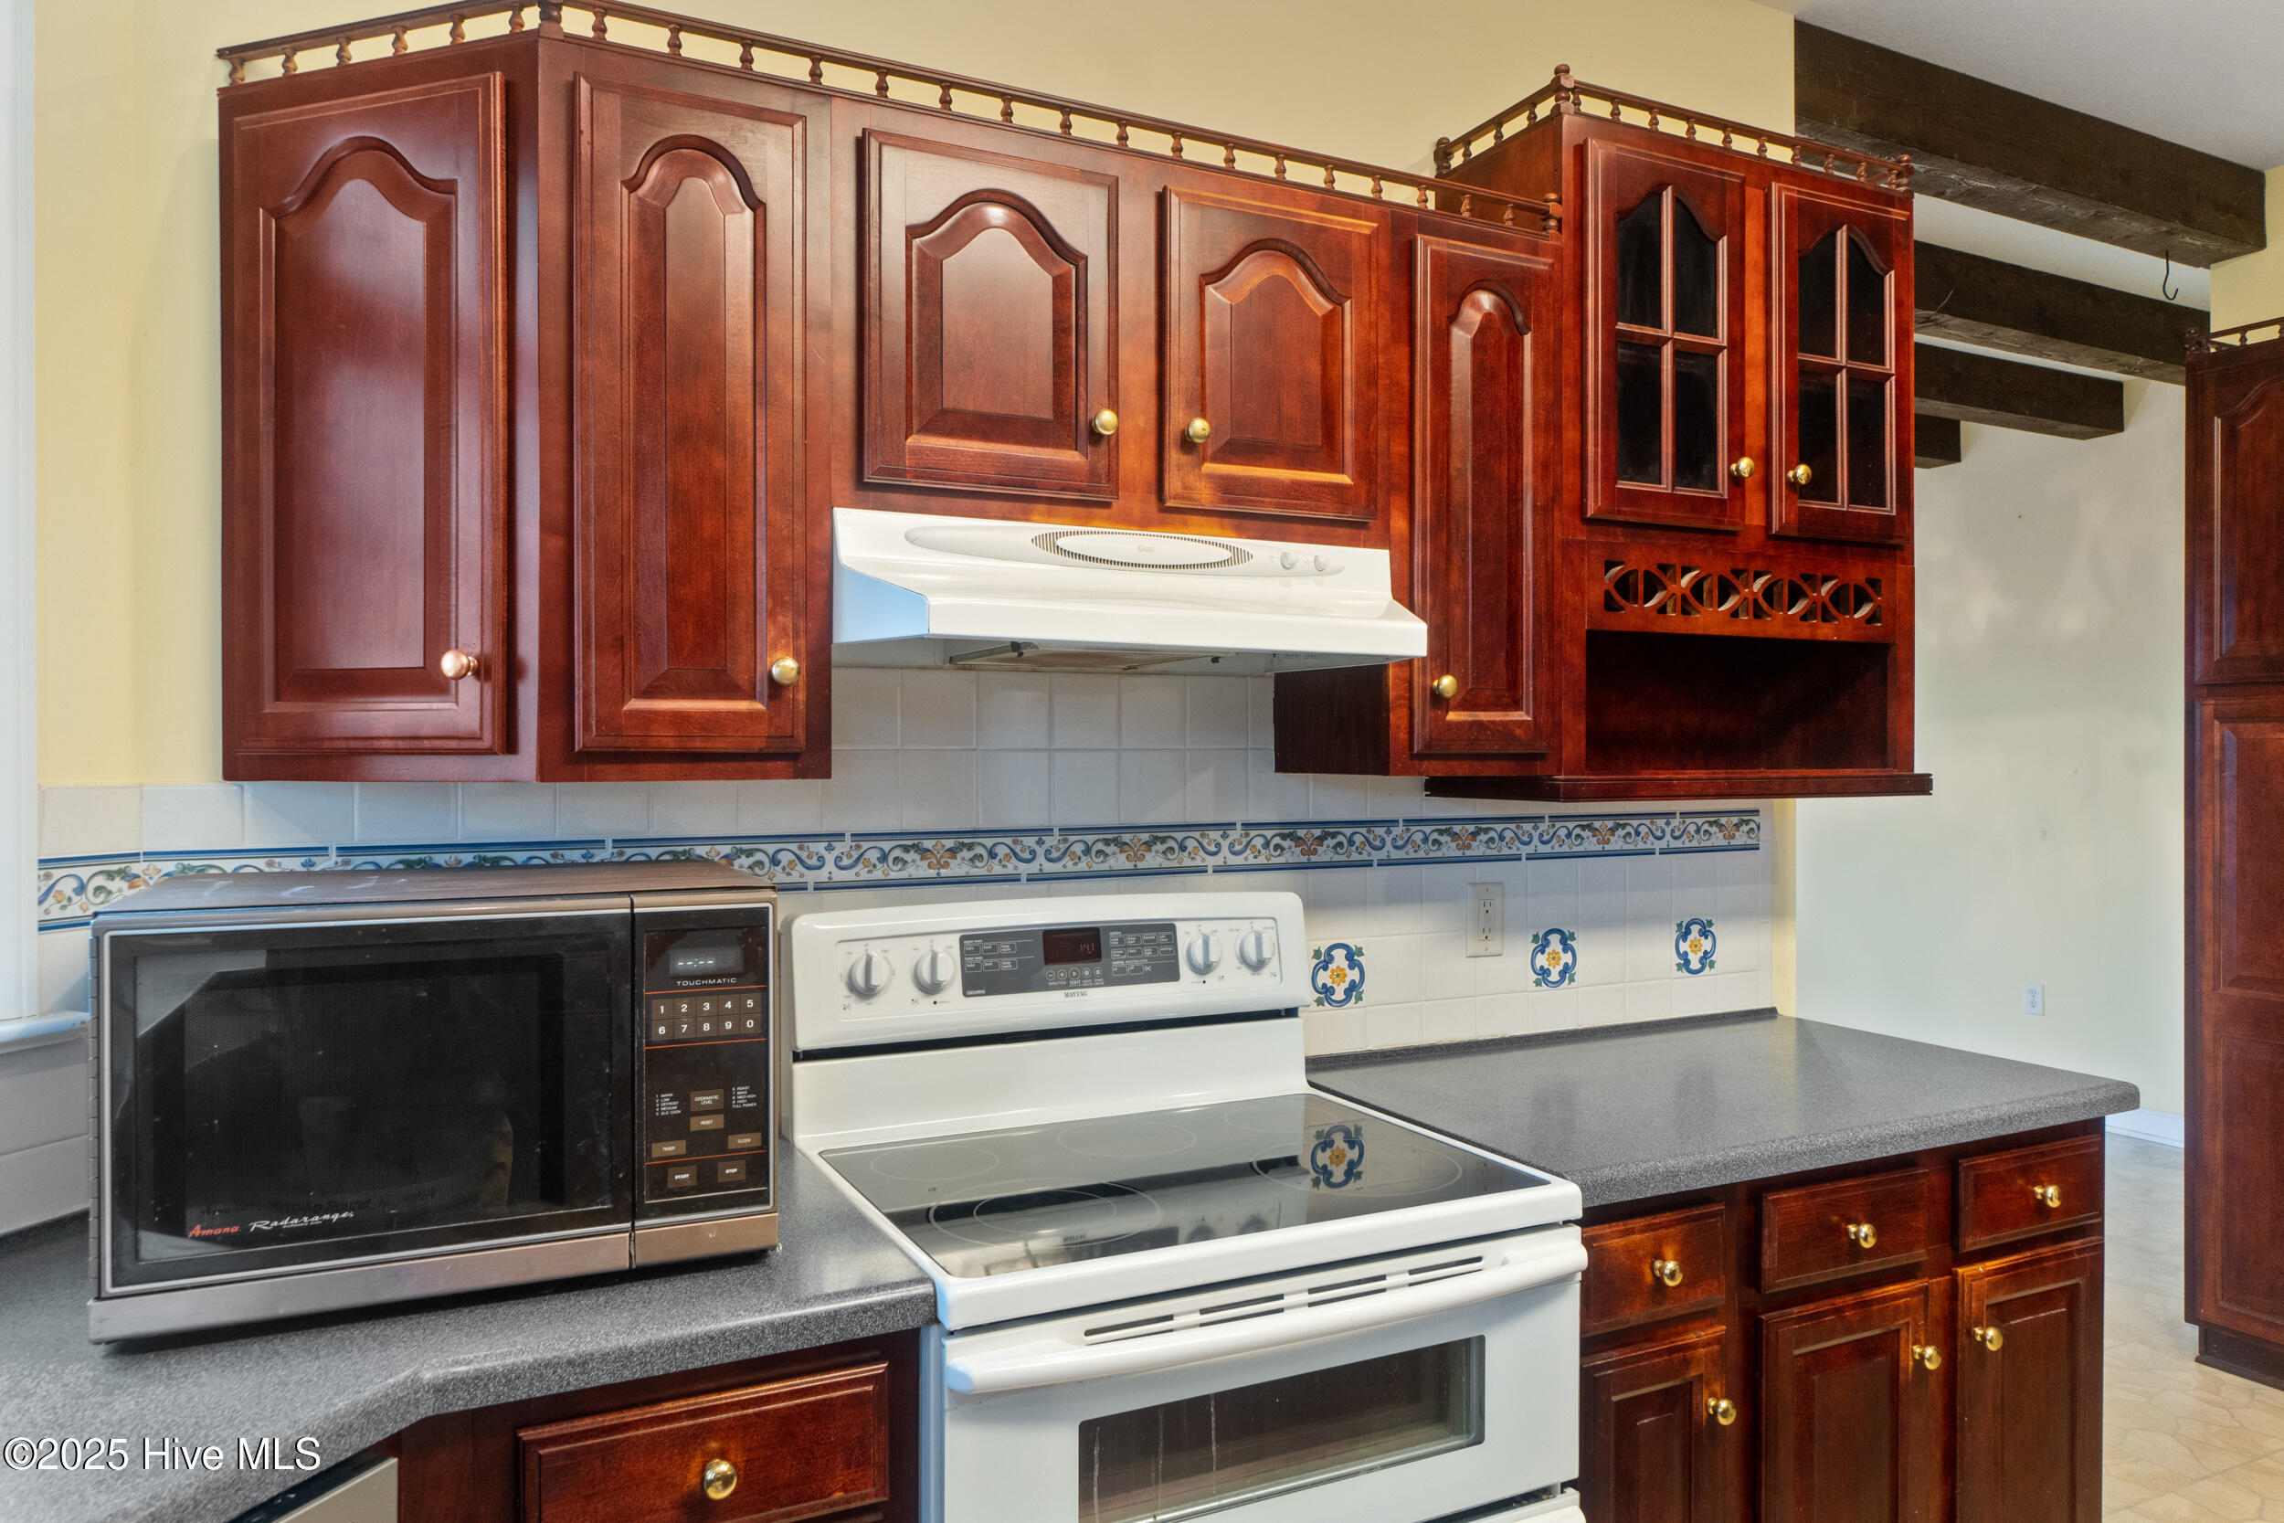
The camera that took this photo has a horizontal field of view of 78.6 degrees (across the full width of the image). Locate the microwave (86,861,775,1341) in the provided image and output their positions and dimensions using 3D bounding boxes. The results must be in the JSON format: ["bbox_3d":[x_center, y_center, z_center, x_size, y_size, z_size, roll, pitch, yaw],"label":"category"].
[{"bbox_3d":[-0.700,0.306,1.448,0.557,0.368,0.404,0,0,-26],"label":"microwave"}]

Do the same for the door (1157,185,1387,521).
[{"bbox_3d":[0.170,-0.518,1.812,0.315,0.398,0.024,0,0,-25],"label":"door"}]

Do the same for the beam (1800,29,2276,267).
[{"bbox_3d":[1.956,-1.325,3.077,1.624,0.196,0.128,0,0,-26],"label":"beam"}]

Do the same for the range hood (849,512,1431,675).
[{"bbox_3d":[-0.034,-0.207,1.801,0.762,0.159,0.464,0,0,-26],"label":"range hood"}]

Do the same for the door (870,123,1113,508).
[{"bbox_3d":[-0.174,-0.516,1.654,0.313,0.397,0.024,0,0,-25],"label":"door"}]

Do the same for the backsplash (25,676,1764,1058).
[{"bbox_3d":[0.045,0.176,2.088,2.546,0.605,0.035,0,0,-26],"label":"backsplash"}]

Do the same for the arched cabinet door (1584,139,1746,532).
[{"bbox_3d":[0.784,-0.629,2.104,0.319,0.552,0.024,0,0,-26],"label":"arched cabinet door"}]

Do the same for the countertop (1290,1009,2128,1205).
[{"bbox_3d":[0.857,0.492,2.137,1.122,0.059,0.628,0,0,-26],"label":"countertop"}]

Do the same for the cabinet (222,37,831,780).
[{"bbox_3d":[-0.689,-0.366,1.569,0.619,0.773,0.318,0,0,-26],"label":"cabinet"}]

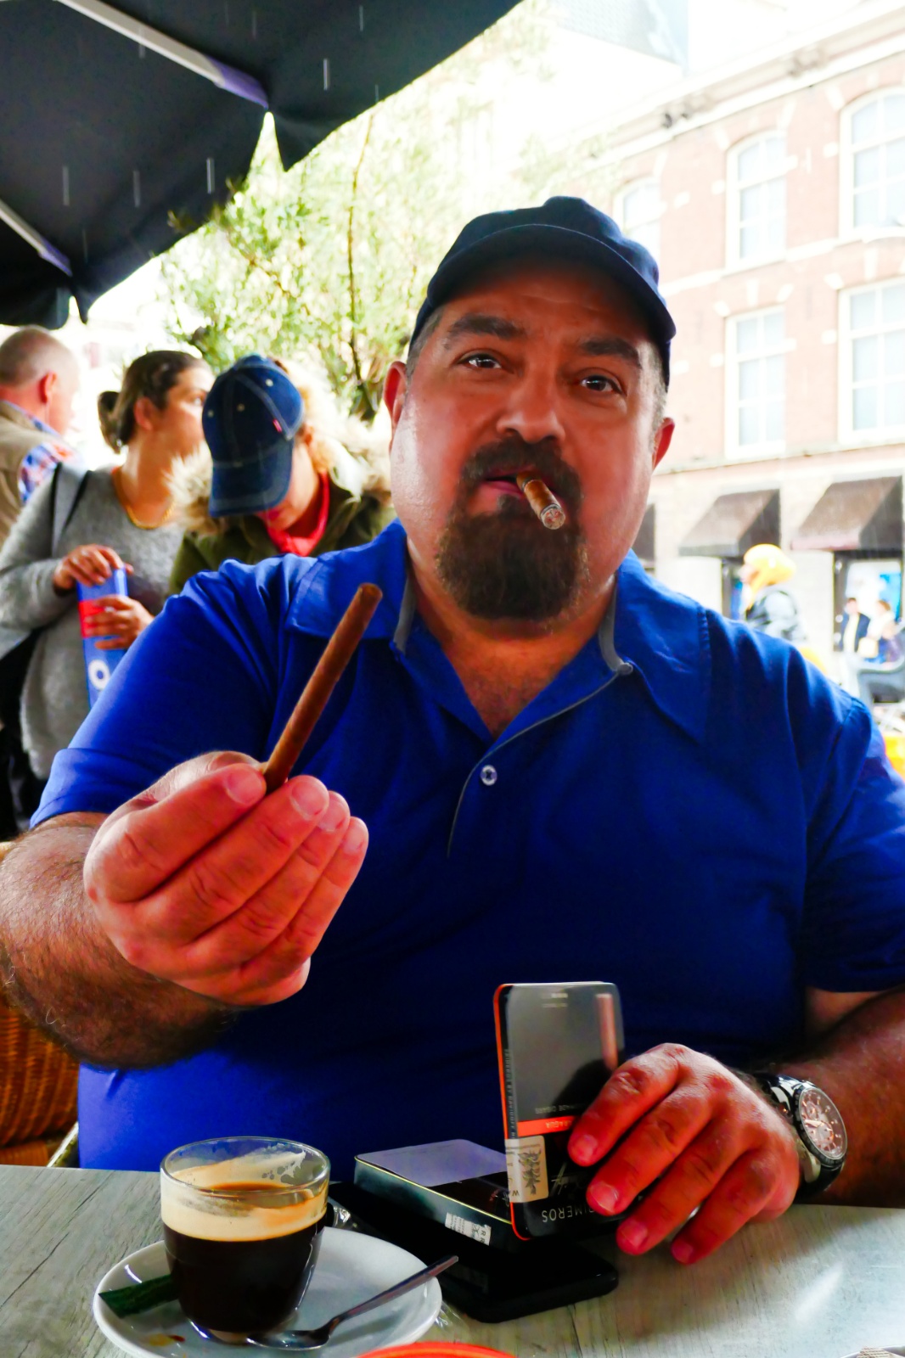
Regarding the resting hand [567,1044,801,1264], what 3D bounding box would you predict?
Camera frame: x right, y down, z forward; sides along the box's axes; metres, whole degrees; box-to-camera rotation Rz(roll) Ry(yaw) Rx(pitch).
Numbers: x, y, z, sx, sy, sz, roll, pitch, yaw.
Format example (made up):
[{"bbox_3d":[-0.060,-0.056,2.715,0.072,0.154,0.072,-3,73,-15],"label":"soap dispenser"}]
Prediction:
[{"bbox_3d":[0.100,0.209,0.660,0.122,0.084,0.085,-2,2,-44],"label":"resting hand"}]

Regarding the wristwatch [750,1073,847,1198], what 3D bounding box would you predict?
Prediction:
[{"bbox_3d":[0.155,0.222,0.698,0.056,0.064,0.046,-39,-6,31],"label":"wristwatch"}]

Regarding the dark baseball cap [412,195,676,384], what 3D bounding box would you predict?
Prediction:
[{"bbox_3d":[0.056,-0.229,0.870,0.166,0.128,0.265,11,-4,3],"label":"dark baseball cap"}]

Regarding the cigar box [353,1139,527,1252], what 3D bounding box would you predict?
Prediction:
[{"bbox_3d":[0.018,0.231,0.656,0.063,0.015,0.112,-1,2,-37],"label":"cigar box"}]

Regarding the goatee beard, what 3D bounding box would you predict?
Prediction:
[{"bbox_3d":[0.033,-0.080,0.812,0.080,0.100,0.055,11,2,3],"label":"goatee beard"}]

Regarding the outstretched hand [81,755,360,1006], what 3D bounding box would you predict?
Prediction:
[{"bbox_3d":[-0.085,0.074,0.540,0.088,0.089,0.115,-1,-19,-32],"label":"outstretched hand"}]

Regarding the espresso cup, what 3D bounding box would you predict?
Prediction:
[{"bbox_3d":[-0.080,0.219,0.572,0.065,0.060,0.065,0,2,0],"label":"espresso cup"}]

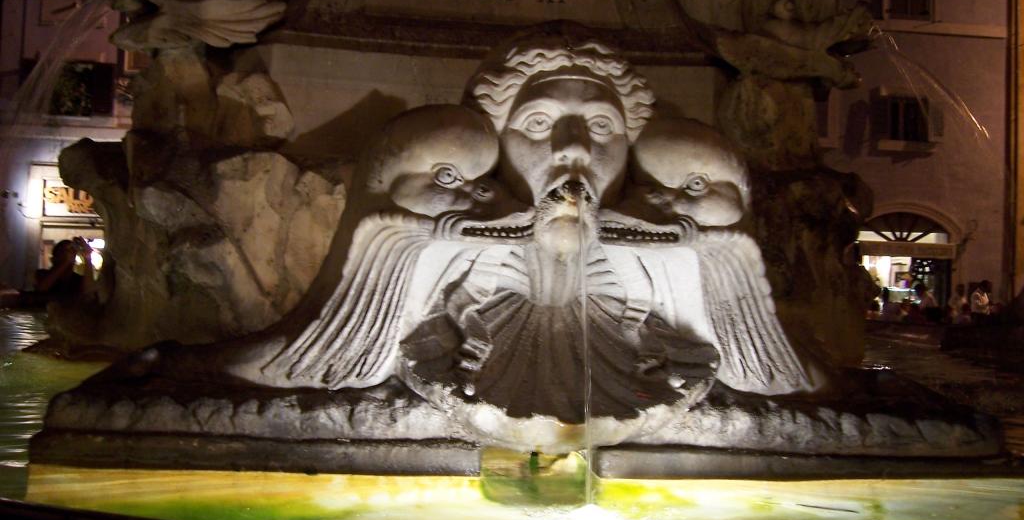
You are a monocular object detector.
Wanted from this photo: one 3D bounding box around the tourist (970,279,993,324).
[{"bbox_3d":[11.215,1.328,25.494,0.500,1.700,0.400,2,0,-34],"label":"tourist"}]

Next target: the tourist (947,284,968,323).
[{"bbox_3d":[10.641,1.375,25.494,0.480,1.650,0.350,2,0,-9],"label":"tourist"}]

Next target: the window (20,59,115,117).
[{"bbox_3d":[-10.644,-4.131,25.500,2.100,1.350,0.250,2,0,-7],"label":"window"}]

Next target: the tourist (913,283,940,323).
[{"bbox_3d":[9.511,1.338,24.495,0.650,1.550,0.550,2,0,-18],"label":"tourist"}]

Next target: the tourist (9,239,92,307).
[{"bbox_3d":[-4.505,0.633,10.694,0.600,1.720,0.500,2,-1,-37],"label":"tourist"}]

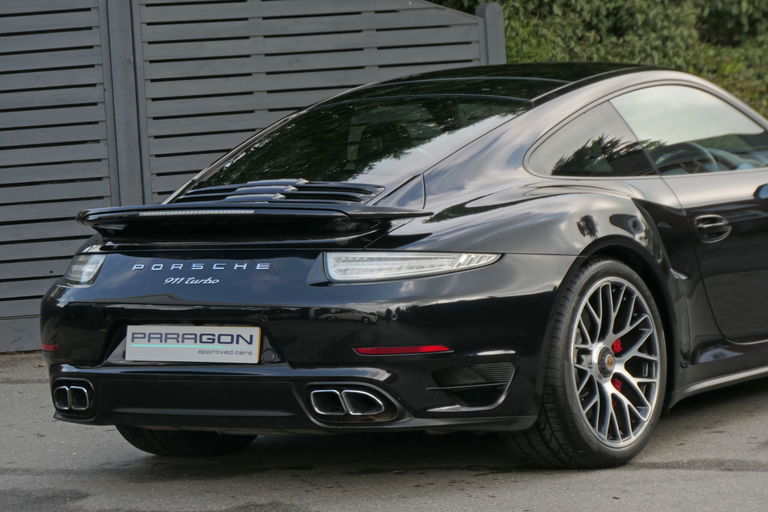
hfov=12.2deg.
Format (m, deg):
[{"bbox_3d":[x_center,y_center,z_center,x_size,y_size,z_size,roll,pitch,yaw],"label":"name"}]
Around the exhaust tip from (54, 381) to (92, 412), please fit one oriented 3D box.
[{"bbox_3d":[-0.999,0.457,11.567,0.225,0.085,0.140,0,5,40],"label":"exhaust tip"}]

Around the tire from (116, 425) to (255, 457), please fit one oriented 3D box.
[{"bbox_3d":[-0.663,0.349,12.459,0.305,0.685,0.690,2,6,35],"label":"tire"}]

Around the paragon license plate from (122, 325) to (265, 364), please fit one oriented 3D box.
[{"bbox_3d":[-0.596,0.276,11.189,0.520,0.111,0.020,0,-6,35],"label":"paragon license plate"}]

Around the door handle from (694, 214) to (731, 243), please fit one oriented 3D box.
[{"bbox_3d":[1.116,-0.094,12.138,0.060,0.090,0.230,0,4,35],"label":"door handle"}]

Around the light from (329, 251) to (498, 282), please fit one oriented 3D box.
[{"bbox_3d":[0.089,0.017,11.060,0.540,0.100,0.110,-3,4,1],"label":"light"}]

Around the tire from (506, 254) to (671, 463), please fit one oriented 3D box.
[{"bbox_3d":[0.618,0.339,11.568,0.305,0.685,0.690,-3,3,35],"label":"tire"}]

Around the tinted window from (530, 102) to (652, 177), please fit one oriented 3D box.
[{"bbox_3d":[0.645,-0.390,11.888,0.660,0.290,0.040,-2,-28,-49],"label":"tinted window"}]

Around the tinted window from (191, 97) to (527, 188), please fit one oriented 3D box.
[{"bbox_3d":[-0.062,-0.392,11.964,0.980,0.060,0.900,0,21,35],"label":"tinted window"}]

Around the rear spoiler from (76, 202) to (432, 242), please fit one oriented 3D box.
[{"bbox_3d":[-0.499,-0.116,11.334,1.430,0.115,0.340,0,4,35],"label":"rear spoiler"}]

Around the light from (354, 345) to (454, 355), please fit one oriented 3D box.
[{"bbox_3d":[0.059,0.286,10.866,0.295,0.028,0.035,-2,4,10],"label":"light"}]

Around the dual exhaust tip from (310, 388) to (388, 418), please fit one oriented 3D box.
[{"bbox_3d":[-0.101,0.450,10.942,0.225,0.085,0.140,-1,4,30],"label":"dual exhaust tip"}]

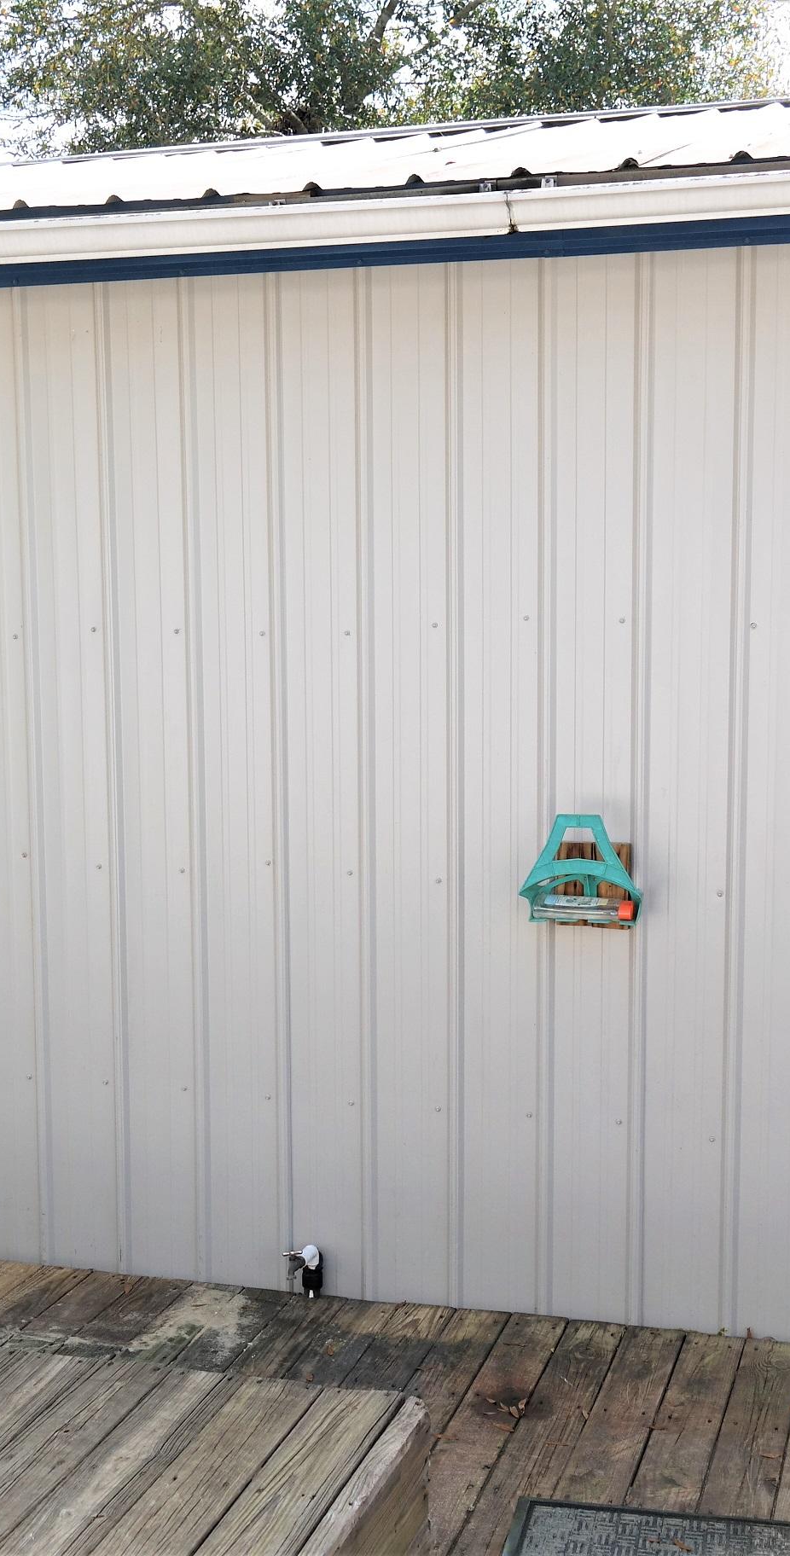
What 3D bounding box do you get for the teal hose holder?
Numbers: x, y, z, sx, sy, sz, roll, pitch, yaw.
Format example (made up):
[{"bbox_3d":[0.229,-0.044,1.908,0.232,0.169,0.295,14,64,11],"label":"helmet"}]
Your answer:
[{"bbox_3d":[0.444,0.217,4.128,0.284,0.272,0.170,1,6,15],"label":"teal hose holder"}]

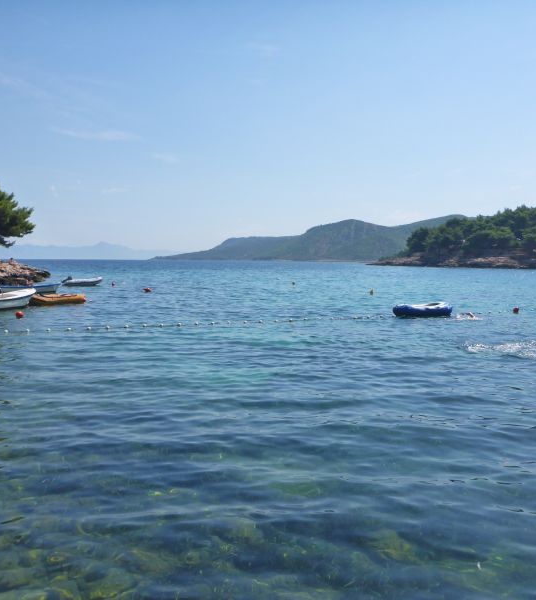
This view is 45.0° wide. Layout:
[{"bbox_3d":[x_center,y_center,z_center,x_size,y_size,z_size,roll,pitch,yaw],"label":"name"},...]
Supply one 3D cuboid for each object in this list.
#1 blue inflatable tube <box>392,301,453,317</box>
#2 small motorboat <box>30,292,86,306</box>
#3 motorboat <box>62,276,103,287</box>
[{"bbox_3d":[6.453,0.448,27.074,2.300,0.520,1.350,0,4,-10],"label":"blue inflatable tube"},{"bbox_3d":[-10.552,-0.010,32.794,1.300,0.550,2.600,3,5,40],"label":"small motorboat"},{"bbox_3d":[-16.111,-1.632,56.430,3.300,0.850,1.500,-2,4,-35],"label":"motorboat"}]

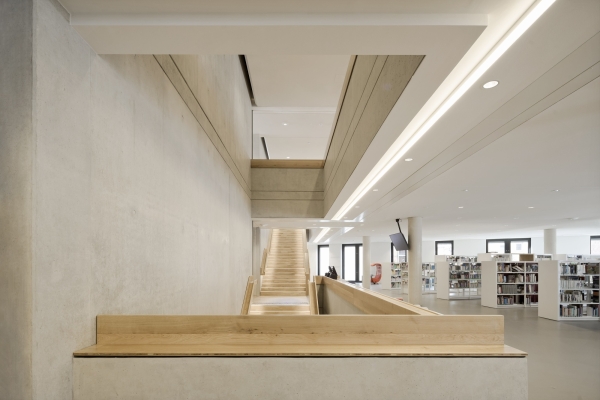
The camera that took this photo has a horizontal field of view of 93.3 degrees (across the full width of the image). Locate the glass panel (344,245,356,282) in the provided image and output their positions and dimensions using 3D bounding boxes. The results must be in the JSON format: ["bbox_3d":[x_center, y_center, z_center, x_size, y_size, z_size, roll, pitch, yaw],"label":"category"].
[{"bbox_3d":[3.886,4.925,21.800,0.940,2.720,0.080,-3,-6,24],"label":"glass panel"}]

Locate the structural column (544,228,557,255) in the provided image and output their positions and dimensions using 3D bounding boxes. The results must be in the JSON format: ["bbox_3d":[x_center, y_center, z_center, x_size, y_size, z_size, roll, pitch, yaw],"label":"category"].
[{"bbox_3d":[11.672,2.912,13.200,0.420,3.000,0.420,0,-6,0],"label":"structural column"}]

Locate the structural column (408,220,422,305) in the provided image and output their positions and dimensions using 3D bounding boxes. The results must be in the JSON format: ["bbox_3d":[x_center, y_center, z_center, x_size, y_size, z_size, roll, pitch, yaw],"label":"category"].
[{"bbox_3d":[3.934,2.112,9.650,0.430,3.000,0.430,0,-6,0],"label":"structural column"}]

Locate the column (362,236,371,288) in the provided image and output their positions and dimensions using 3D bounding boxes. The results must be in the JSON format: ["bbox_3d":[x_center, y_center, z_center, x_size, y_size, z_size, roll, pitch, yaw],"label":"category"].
[{"bbox_3d":[3.914,3.680,16.600,0.420,3.000,0.420,0,-6,0],"label":"column"}]

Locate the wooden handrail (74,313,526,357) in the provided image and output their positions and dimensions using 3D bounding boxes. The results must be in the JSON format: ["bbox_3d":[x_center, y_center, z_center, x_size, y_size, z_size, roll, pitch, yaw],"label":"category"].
[{"bbox_3d":[0.006,1.086,2.280,3.400,0.270,0.320,0,-6,0],"label":"wooden handrail"}]

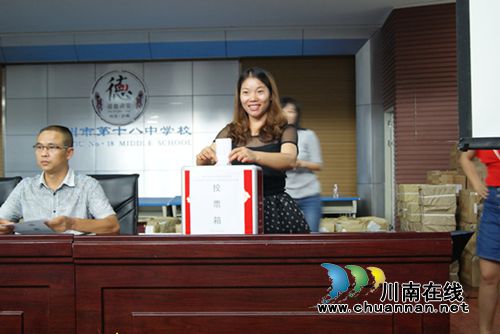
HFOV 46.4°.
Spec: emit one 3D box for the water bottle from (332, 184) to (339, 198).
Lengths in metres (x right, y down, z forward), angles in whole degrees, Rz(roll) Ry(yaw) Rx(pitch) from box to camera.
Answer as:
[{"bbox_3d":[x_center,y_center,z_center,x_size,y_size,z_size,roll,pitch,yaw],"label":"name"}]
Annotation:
[{"bbox_3d":[1.179,0.336,8.000,0.065,0.190,0.065,-1,1,0],"label":"water bottle"}]

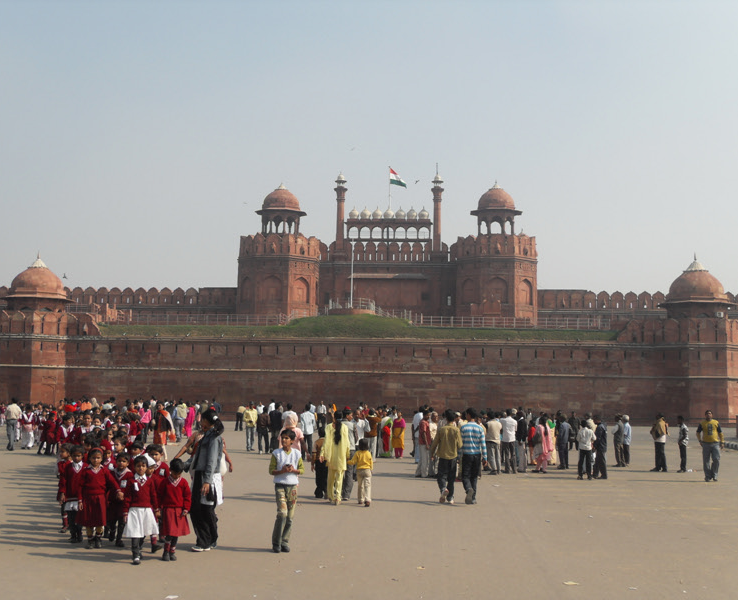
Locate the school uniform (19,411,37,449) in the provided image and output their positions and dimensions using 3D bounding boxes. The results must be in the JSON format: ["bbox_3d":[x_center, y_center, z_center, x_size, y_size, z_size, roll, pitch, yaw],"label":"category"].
[{"bbox_3d":[-10.788,4.125,33.000,0.480,1.206,0.300,1,-6,3],"label":"school uniform"}]

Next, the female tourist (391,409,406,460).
[{"bbox_3d":[0.985,4.362,33.600,0.460,1.518,0.300,2,-6,-6],"label":"female tourist"}]

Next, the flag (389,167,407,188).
[{"bbox_3d":[4.155,-16.954,145.000,2.500,2.816,0.600,2,-6,-6],"label":"flag"}]

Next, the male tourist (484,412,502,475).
[{"bbox_3d":[3.194,3.705,26.900,0.480,1.642,0.320,4,-6,-20],"label":"male tourist"}]

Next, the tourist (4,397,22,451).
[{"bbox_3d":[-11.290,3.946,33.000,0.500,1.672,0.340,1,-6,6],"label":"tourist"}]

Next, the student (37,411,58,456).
[{"bbox_3d":[-9.415,3.954,30.600,0.360,1.230,0.420,3,-6,-12],"label":"student"}]

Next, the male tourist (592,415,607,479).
[{"bbox_3d":[6.001,3.809,26.900,0.400,1.670,0.500,-1,-6,21],"label":"male tourist"}]

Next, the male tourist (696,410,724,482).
[{"bbox_3d":[8.446,3.617,25.700,0.660,1.770,0.360,1,-6,3],"label":"male tourist"}]

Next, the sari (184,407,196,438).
[{"bbox_3d":[-7.573,5.178,44.000,0.480,1.388,0.350,1,-6,6],"label":"sari"}]

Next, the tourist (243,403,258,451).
[{"bbox_3d":[-4.046,4.330,35.600,0.480,1.710,0.360,2,-6,-6],"label":"tourist"}]

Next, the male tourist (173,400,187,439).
[{"bbox_3d":[-7.667,4.944,42.300,0.550,1.690,0.360,1,-6,6],"label":"male tourist"}]

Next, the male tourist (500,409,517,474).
[{"bbox_3d":[3.662,3.703,27.200,0.480,1.705,0.320,3,-6,-17],"label":"male tourist"}]

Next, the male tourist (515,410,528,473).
[{"bbox_3d":[4.090,3.800,27.800,0.450,1.639,0.320,6,-7,-37],"label":"male tourist"}]

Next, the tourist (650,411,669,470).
[{"bbox_3d":[8.305,4.077,29.700,0.440,1.700,0.520,-2,-7,31],"label":"tourist"}]

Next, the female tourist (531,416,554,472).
[{"bbox_3d":[4.685,3.866,28.000,0.460,1.590,0.500,-3,-7,34],"label":"female tourist"}]

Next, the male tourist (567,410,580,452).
[{"bbox_3d":[8.951,5.713,45.300,0.520,1.710,0.360,1,-6,0],"label":"male tourist"}]

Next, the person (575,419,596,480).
[{"bbox_3d":[5.647,3.901,27.000,0.500,1.540,0.340,1,-6,0],"label":"person"}]

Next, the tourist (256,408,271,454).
[{"bbox_3d":[-3.524,4.388,34.900,0.480,1.590,0.330,1,-6,3],"label":"tourist"}]

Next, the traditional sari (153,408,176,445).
[{"bbox_3d":[-5.565,3.463,28.300,0.560,0.993,0.360,0,-6,14],"label":"traditional sari"}]

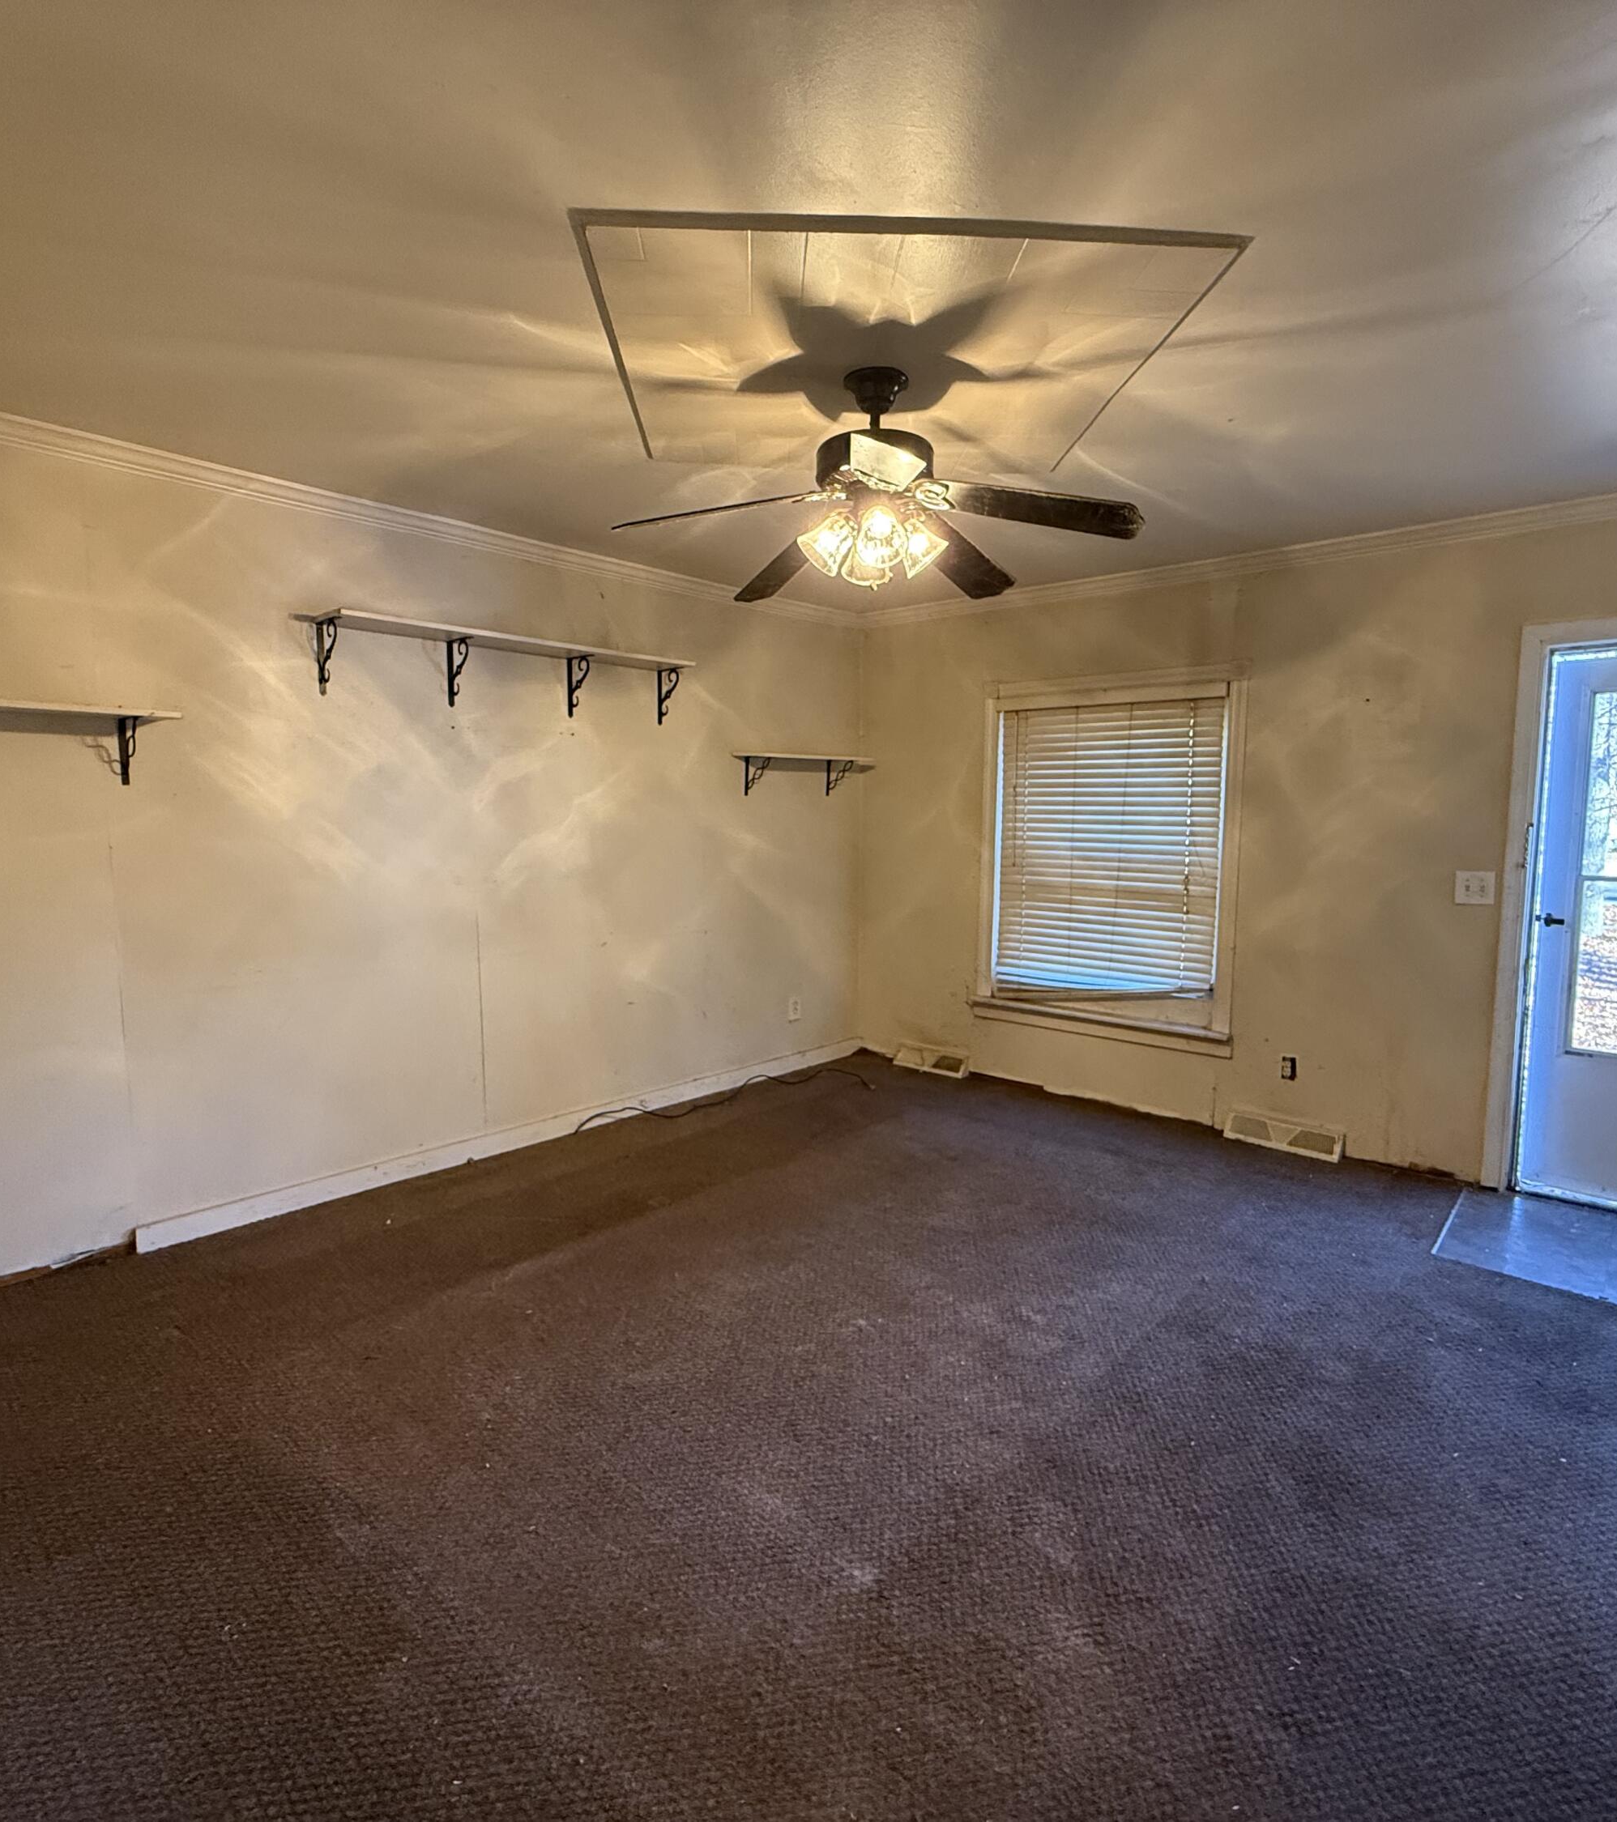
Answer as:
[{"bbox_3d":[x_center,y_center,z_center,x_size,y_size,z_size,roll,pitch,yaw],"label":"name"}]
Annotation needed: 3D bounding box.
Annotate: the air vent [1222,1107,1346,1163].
[{"bbox_3d":[2.005,0.939,4.152,0.457,0.125,0.060,5,7,42],"label":"air vent"}]

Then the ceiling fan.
[{"bbox_3d":[0.171,-1.093,2.508,1.270,0.519,1.270,5,7,42],"label":"ceiling fan"}]

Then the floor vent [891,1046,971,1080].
[{"bbox_3d":[0.661,0.817,5.349,0.464,0.125,0.060,5,7,42],"label":"floor vent"}]

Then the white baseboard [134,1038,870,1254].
[{"bbox_3d":[-0.936,0.912,4.476,0.018,0.087,3.622,5,7,42],"label":"white baseboard"}]

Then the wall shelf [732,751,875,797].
[{"bbox_3d":[-0.009,-0.712,5.214,0.200,0.196,0.923,5,7,42],"label":"wall shelf"}]

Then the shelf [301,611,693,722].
[{"bbox_3d":[-1.114,-0.937,3.948,0.205,0.266,1.588,5,7,42],"label":"shelf"}]

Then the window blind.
[{"bbox_3d":[1.394,-0.297,4.638,1.104,1.475,0.065,5,7,42],"label":"window blind"}]

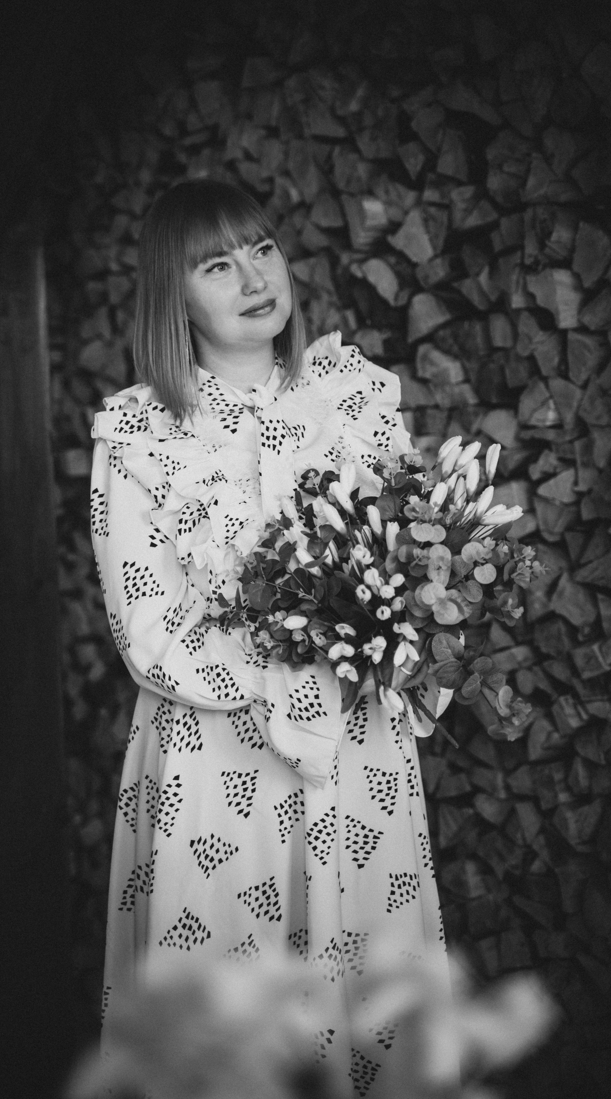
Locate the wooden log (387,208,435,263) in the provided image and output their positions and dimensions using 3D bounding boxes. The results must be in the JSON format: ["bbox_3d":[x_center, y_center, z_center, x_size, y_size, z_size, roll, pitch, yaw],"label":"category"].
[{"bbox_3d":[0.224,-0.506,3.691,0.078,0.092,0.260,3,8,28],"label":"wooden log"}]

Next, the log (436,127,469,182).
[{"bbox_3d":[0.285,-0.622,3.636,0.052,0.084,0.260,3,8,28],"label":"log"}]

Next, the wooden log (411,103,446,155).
[{"bbox_3d":[0.271,-0.659,3.663,0.063,0.077,0.300,0,3,33],"label":"wooden log"}]

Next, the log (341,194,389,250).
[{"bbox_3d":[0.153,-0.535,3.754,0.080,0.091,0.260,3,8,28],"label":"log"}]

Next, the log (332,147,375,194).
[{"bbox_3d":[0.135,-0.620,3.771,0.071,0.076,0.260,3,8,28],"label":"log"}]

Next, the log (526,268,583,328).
[{"bbox_3d":[0.441,-0.387,3.571,0.067,0.090,0.300,0,3,33],"label":"log"}]

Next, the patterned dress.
[{"bbox_3d":[-0.045,0.340,2.940,0.500,1.240,0.420,-3,3,-20],"label":"patterned dress"}]

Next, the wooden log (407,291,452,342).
[{"bbox_3d":[0.274,-0.370,3.682,0.084,0.079,0.300,0,3,33],"label":"wooden log"}]

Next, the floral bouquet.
[{"bbox_3d":[0.093,0.048,2.760,0.380,0.355,0.290,0,7,6],"label":"floral bouquet"}]

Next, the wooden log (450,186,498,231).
[{"bbox_3d":[0.339,-0.530,3.628,0.086,0.070,0.300,0,3,33],"label":"wooden log"}]

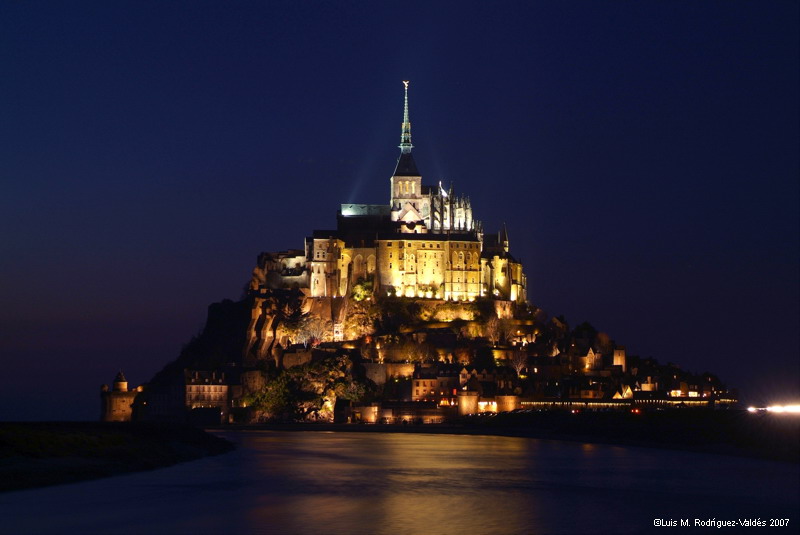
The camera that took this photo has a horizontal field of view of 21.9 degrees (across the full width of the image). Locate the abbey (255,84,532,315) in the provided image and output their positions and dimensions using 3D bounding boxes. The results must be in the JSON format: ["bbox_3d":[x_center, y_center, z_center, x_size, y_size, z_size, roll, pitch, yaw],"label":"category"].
[{"bbox_3d":[-5.500,-23.127,914.197,118.000,115.000,85.000,0,-4,-6],"label":"abbey"}]

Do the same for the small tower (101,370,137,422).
[{"bbox_3d":[-117.183,54.450,870.355,17.500,22.500,17.500,-1,-4,8],"label":"small tower"}]

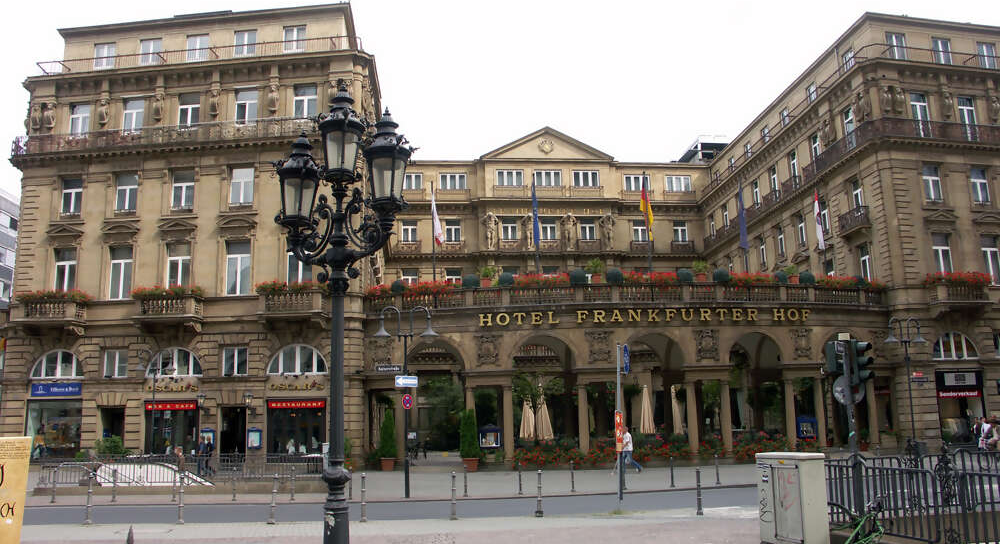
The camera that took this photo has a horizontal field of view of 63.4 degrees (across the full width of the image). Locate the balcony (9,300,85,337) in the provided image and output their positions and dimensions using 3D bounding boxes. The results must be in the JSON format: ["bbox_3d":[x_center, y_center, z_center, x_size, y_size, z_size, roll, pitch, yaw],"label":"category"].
[{"bbox_3d":[-20.326,2.103,36.391,2.950,1.550,0.900,-2,-10,6],"label":"balcony"}]

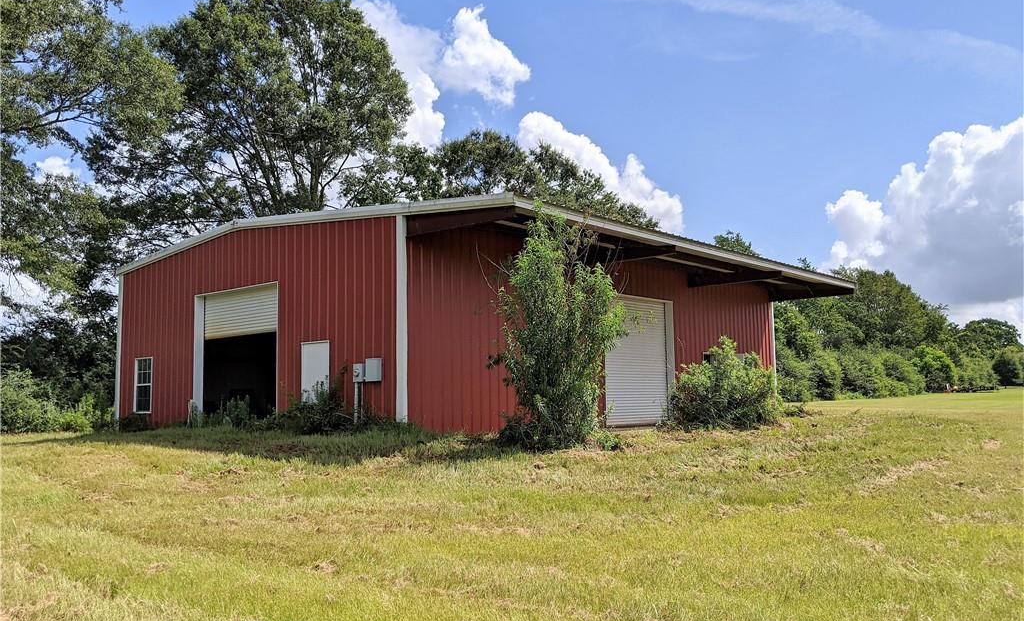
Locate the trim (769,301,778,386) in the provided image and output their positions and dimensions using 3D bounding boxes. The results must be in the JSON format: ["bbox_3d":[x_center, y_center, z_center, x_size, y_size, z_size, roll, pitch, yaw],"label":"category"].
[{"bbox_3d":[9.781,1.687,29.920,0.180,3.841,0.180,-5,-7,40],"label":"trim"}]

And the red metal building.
[{"bbox_3d":[0.165,0.870,26.073,15.408,5.299,18.563,-5,-7,40],"label":"red metal building"}]

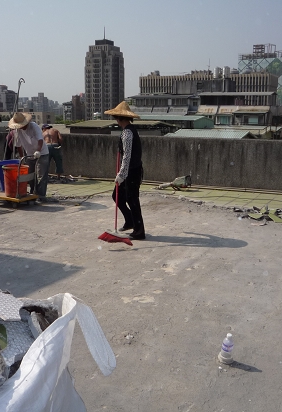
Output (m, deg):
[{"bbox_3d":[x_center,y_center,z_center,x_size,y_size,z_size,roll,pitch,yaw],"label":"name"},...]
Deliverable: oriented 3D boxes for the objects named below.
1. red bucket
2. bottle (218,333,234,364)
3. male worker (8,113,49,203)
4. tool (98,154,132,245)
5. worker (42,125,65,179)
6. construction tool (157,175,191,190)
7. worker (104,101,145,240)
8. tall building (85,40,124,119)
[{"bbox_3d":[-2.156,-0.425,8.187,0.450,0.500,0.450,0,11,0],"label":"red bucket"},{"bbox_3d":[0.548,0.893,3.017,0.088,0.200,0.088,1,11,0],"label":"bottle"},{"bbox_3d":[-2.079,-0.900,8.874,0.620,1.570,0.540,-8,13,-41],"label":"male worker"},{"bbox_3d":[-0.280,-0.113,5.678,0.420,1.100,0.120,0,-6,24],"label":"tool"},{"bbox_3d":[-2.123,-1.283,11.363,0.550,1.320,0.550,-2,11,-11],"label":"worker"},{"bbox_3d":[0.737,-0.487,10.422,0.720,0.290,0.250,5,11,24],"label":"construction tool"},{"bbox_3d":[-0.182,-0.437,5.973,0.520,1.700,0.500,6,12,25],"label":"worker"},{"bbox_3d":[-24.250,-75.458,316.715,21.000,68.000,21.000,5,11,24],"label":"tall building"}]

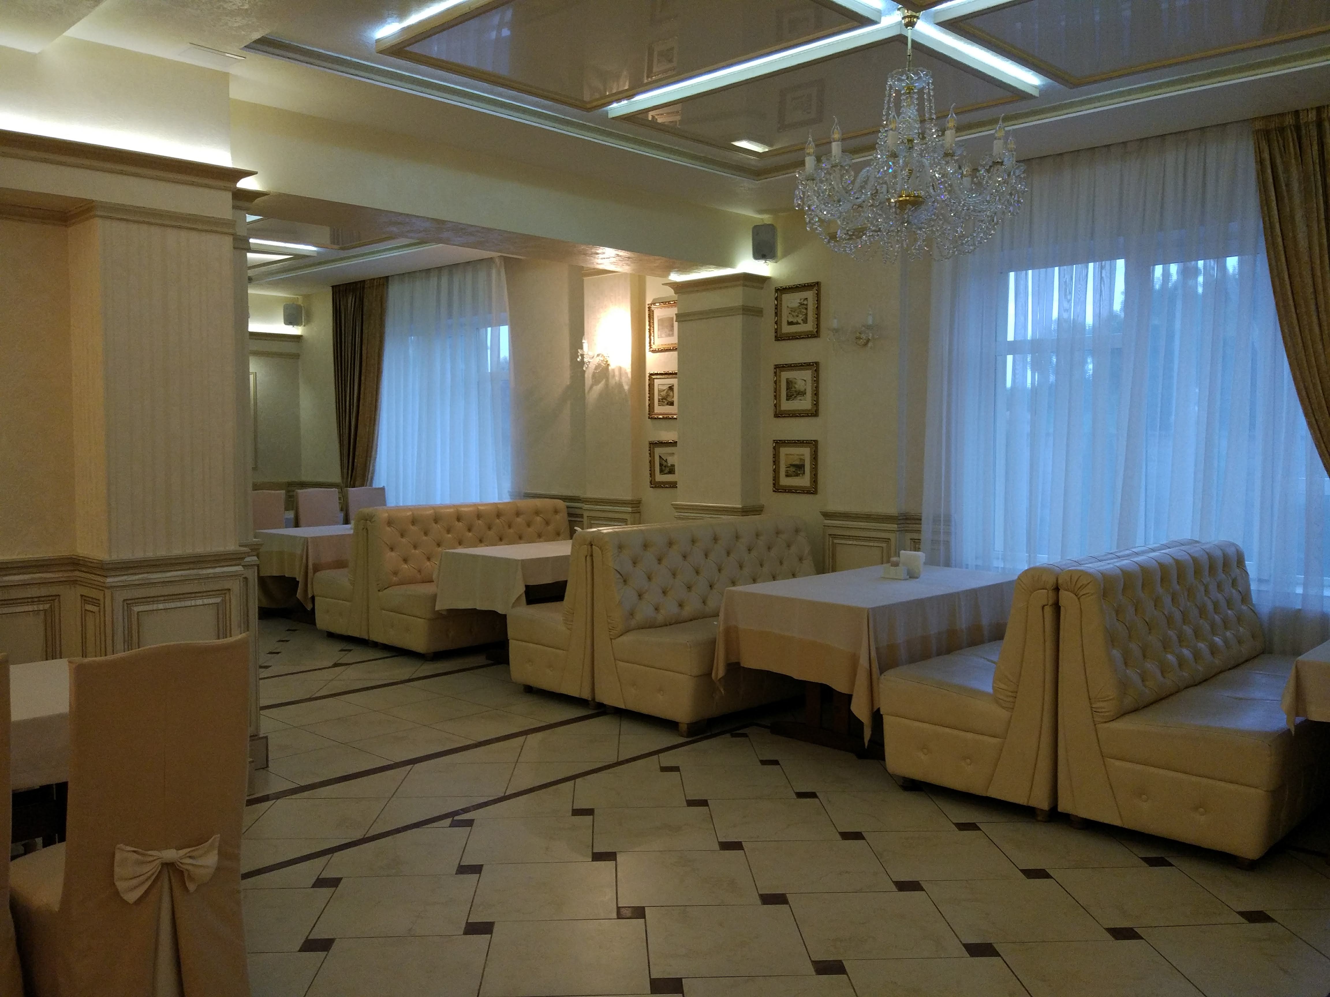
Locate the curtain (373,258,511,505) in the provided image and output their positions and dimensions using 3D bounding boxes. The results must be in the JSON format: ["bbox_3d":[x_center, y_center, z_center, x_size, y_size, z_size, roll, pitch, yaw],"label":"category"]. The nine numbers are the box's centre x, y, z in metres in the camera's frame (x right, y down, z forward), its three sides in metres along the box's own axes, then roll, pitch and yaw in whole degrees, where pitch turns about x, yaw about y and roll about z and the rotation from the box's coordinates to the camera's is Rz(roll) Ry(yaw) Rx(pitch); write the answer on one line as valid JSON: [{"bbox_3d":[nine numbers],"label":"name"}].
[{"bbox_3d":[-2.056,-0.570,9.771,2.147,2.978,0.136,3,4,43],"label":"curtain"}]

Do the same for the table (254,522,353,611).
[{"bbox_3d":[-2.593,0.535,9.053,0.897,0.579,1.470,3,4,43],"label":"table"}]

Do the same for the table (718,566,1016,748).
[{"bbox_3d":[1.104,0.799,5.569,0.882,0.742,1.492,3,4,43],"label":"table"}]

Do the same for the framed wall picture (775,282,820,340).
[{"bbox_3d":[0.882,-1.231,7.108,0.367,0.360,0.044,3,4,43],"label":"framed wall picture"}]

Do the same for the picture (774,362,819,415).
[{"bbox_3d":[0.868,-0.723,7.182,0.369,0.355,0.032,3,4,43],"label":"picture"}]

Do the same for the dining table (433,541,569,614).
[{"bbox_3d":[-0.618,0.707,7.462,0.805,0.742,1.591,3,4,44],"label":"dining table"}]

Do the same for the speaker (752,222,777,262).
[{"bbox_3d":[0.658,-1.684,7.057,0.157,0.238,0.155,1,3,25],"label":"speaker"}]

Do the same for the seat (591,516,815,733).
[{"bbox_3d":[0.472,0.644,6.142,0.713,1.004,1.698,3,4,44],"label":"seat"}]

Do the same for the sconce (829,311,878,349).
[{"bbox_3d":[1.157,-1.027,6.558,0.320,0.247,0.179,3,4,43],"label":"sconce"}]

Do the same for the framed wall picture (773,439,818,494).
[{"bbox_3d":[0.864,-0.213,7.214,0.370,0.359,0.032,3,4,43],"label":"framed wall picture"}]

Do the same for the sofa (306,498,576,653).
[{"bbox_3d":[-1.495,0.527,8.276,1.499,1.000,1.764,3,4,43],"label":"sofa"}]

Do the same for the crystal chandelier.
[{"bbox_3d":[0.892,-1.337,3.934,0.857,0.875,0.857,3,4,43],"label":"crystal chandelier"}]

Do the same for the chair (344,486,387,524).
[{"bbox_3d":[-2.647,0.424,9.868,0.485,1.035,0.412,3,4,43],"label":"chair"}]

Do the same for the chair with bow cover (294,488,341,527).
[{"bbox_3d":[-2.980,0.445,9.517,0.485,1.032,0.412,3,4,43],"label":"chair with bow cover"}]

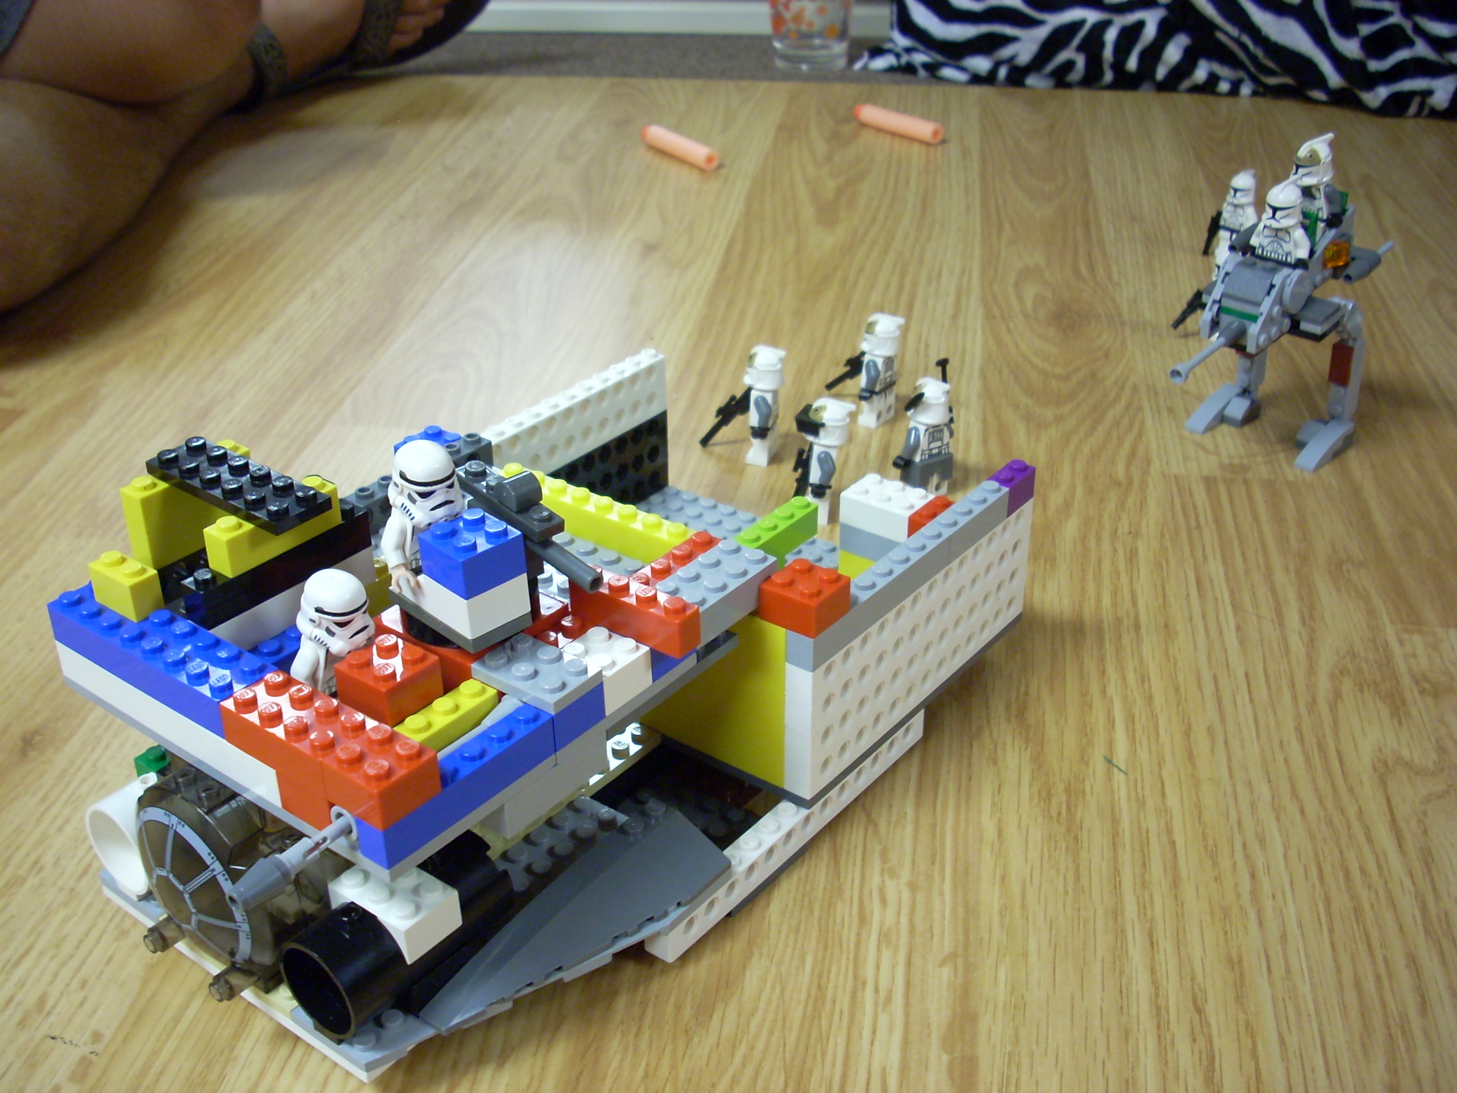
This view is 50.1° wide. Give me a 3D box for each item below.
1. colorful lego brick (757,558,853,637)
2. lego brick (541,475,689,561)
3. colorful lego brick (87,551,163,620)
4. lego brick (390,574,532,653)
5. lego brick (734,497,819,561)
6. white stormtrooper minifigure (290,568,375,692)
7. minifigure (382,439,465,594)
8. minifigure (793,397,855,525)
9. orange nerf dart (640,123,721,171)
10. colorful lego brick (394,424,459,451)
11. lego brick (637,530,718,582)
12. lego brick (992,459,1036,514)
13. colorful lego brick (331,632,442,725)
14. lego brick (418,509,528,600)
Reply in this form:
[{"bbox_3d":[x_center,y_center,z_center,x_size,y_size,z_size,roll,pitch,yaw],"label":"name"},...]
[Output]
[{"bbox_3d":[0.019,0.012,0.375,0.016,0.011,0.016,21,36,32],"label":"colorful lego brick"},{"bbox_3d":[-0.035,-0.008,0.404,0.063,0.011,0.008,20,35,32],"label":"lego brick"},{"bbox_3d":[-0.136,0.008,0.352,0.016,0.011,0.008,20,36,32],"label":"colorful lego brick"},{"bbox_3d":[-0.060,0.009,0.343,0.016,0.013,0.032,-26,39,-38],"label":"lego brick"},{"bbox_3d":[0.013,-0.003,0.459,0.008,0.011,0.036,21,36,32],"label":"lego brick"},{"bbox_3d":[-0.086,0.023,0.346,0.018,0.033,0.023,21,36,32],"label":"white stormtrooper minifigure"},{"bbox_3d":[-0.065,-0.007,0.344,0.022,0.034,0.019,-27,38,-38],"label":"minifigure"},{"bbox_3d":[0.033,-0.031,0.544,0.022,0.044,0.025,8,31,15],"label":"minifigure"},{"bbox_3d":[-0.032,-0.244,0.950,0.013,0.013,0.072,-21,35,-31],"label":"orange nerf dart"},{"bbox_3d":[-0.089,-0.027,0.470,0.016,0.011,0.016,21,36,32],"label":"colorful lego brick"},{"bbox_3d":[-0.013,0.007,0.377,0.008,0.011,0.032,20,35,32],"label":"lego brick"},{"bbox_3d":[0.080,-0.017,0.445,0.008,0.011,0.016,20,36,32],"label":"lego brick"},{"bbox_3d":[-0.072,0.028,0.336,0.016,0.011,0.016,21,36,32],"label":"colorful lego brick"},{"bbox_3d":[-0.055,0.001,0.333,0.016,0.011,0.016,-27,38,-38],"label":"lego brick"}]

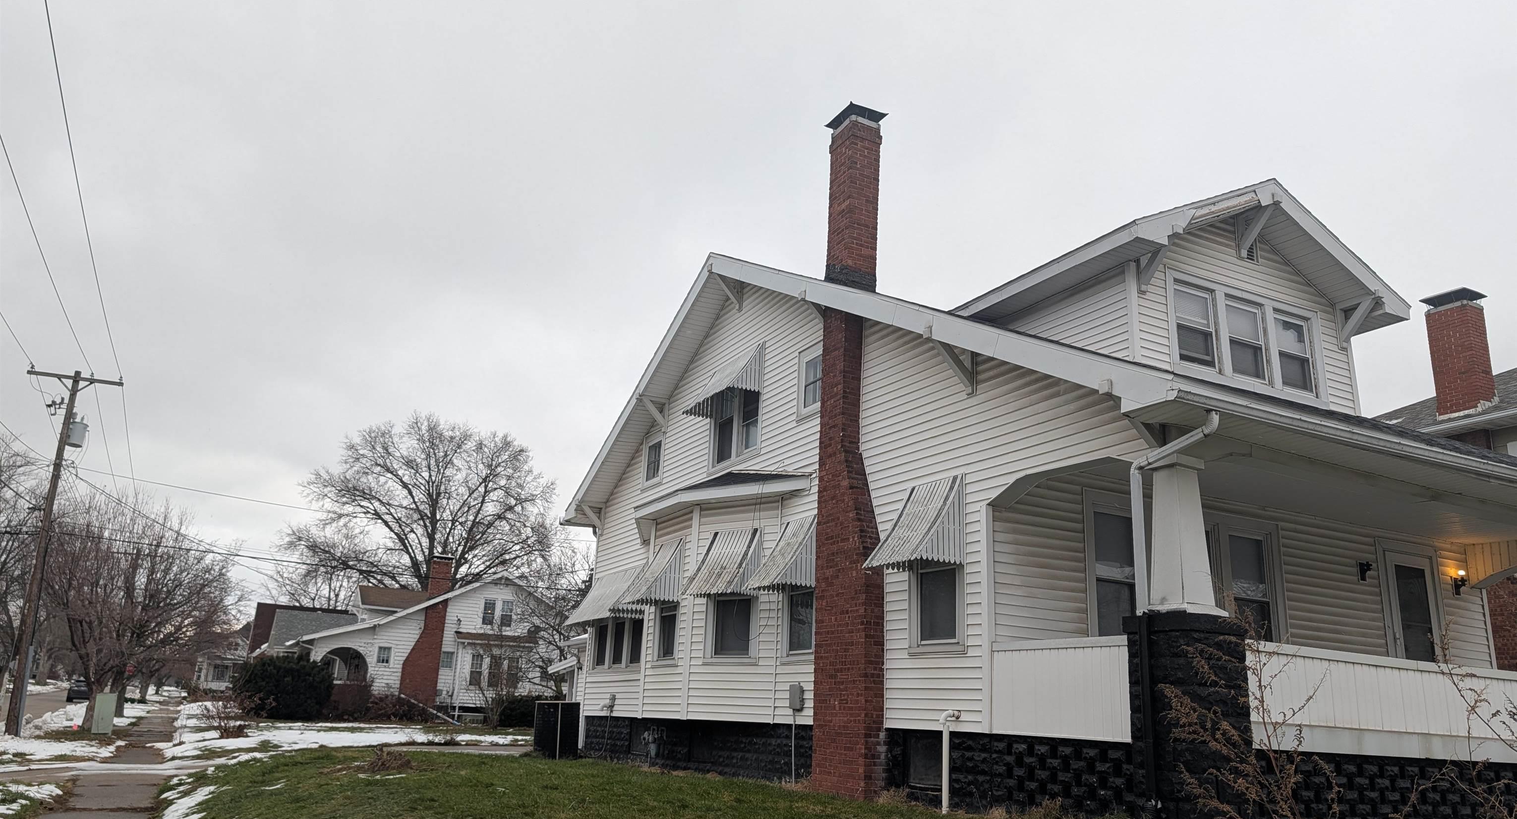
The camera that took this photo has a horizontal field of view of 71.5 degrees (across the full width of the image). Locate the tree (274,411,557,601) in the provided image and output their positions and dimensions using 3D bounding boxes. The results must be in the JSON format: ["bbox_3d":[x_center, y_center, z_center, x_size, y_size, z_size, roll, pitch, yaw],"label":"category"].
[{"bbox_3d":[-20.746,9.007,64.480,16.080,18.113,15.000,11,-18,-25],"label":"tree"}]

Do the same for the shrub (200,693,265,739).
[{"bbox_3d":[-16.018,9.228,32.026,1.850,1.350,1.700,11,-18,-25],"label":"shrub"}]

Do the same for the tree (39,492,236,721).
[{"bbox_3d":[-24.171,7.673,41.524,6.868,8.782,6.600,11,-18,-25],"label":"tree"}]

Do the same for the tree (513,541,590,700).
[{"bbox_3d":[-7.555,8.471,40.243,3.400,6.866,3.400,11,-18,-25],"label":"tree"}]

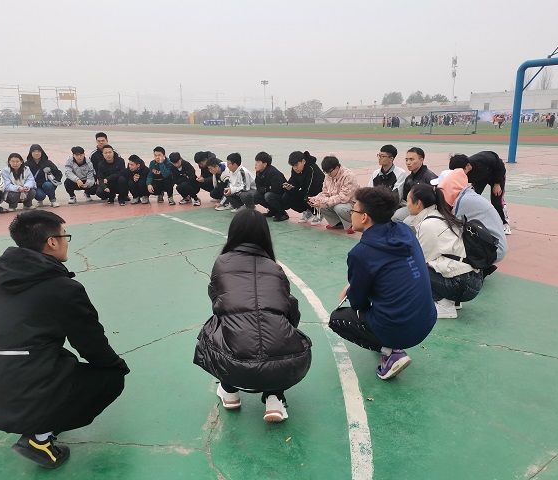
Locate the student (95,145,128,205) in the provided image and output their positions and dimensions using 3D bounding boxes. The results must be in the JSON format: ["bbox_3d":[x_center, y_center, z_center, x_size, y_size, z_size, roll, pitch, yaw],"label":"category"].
[{"bbox_3d":[-2.862,-1.119,8.238,0.520,1.008,0.650,-6,15,-21],"label":"student"}]

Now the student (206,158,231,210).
[{"bbox_3d":[-0.908,-0.999,8.028,0.680,0.850,0.500,-10,17,-34],"label":"student"}]

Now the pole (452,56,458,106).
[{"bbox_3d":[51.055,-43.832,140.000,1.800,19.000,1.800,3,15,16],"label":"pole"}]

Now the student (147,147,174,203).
[{"bbox_3d":[-2.031,-1.119,8.278,0.520,0.976,0.620,-6,15,-21],"label":"student"}]

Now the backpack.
[{"bbox_3d":[1.301,0.010,3.120,0.170,0.360,0.290,-16,4,33],"label":"backpack"}]

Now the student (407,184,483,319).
[{"bbox_3d":[1.177,0.087,3.443,0.680,0.954,0.500,12,19,40],"label":"student"}]

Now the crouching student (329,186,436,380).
[{"bbox_3d":[0.570,0.246,2.614,0.520,1.058,0.700,-13,19,-40],"label":"crouching student"}]

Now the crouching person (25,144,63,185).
[{"bbox_3d":[-3.806,-1.059,7.897,0.550,0.930,0.620,-4,14,-14],"label":"crouching person"}]

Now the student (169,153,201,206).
[{"bbox_3d":[-1.464,-1.011,7.824,0.470,0.820,0.620,4,15,17],"label":"student"}]

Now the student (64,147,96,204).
[{"bbox_3d":[-3.381,-1.109,8.160,0.540,0.890,0.600,-4,14,-11],"label":"student"}]

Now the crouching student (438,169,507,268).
[{"bbox_3d":[1.587,-0.153,4.084,0.680,0.900,0.460,1,14,9],"label":"crouching student"}]

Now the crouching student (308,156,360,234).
[{"bbox_3d":[0.724,-0.594,6.167,0.700,0.952,0.520,-11,17,-36],"label":"crouching student"}]

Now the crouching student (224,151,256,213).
[{"bbox_3d":[-0.549,-0.893,7.204,0.440,0.870,0.600,11,18,39],"label":"crouching student"}]

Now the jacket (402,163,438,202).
[{"bbox_3d":[1.433,-0.464,4.800,0.400,0.560,0.500,-8,16,-28],"label":"jacket"}]

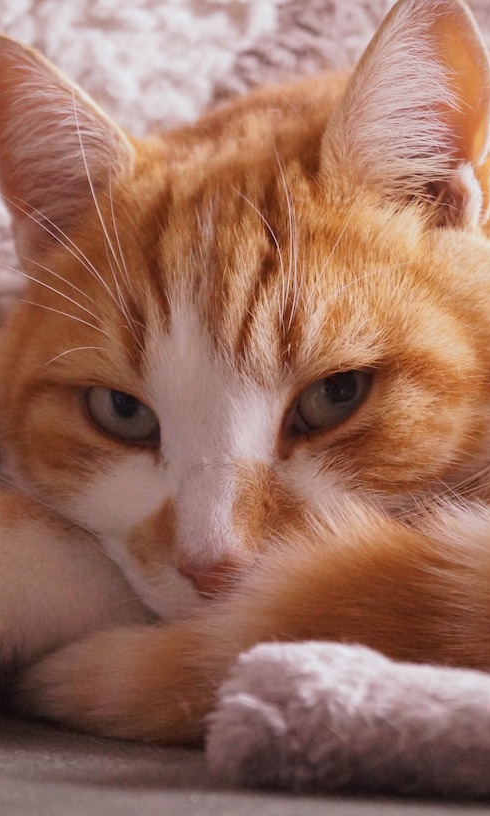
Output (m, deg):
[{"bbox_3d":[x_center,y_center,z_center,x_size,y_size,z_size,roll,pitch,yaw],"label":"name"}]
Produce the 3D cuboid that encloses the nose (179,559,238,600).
[{"bbox_3d":[-0.006,0.031,0.502,0.011,0.007,0.007,-1,13,12],"label":"nose"}]

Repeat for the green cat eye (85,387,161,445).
[{"bbox_3d":[-0.023,0.001,0.530,0.014,0.010,0.008,-1,7,12],"label":"green cat eye"}]

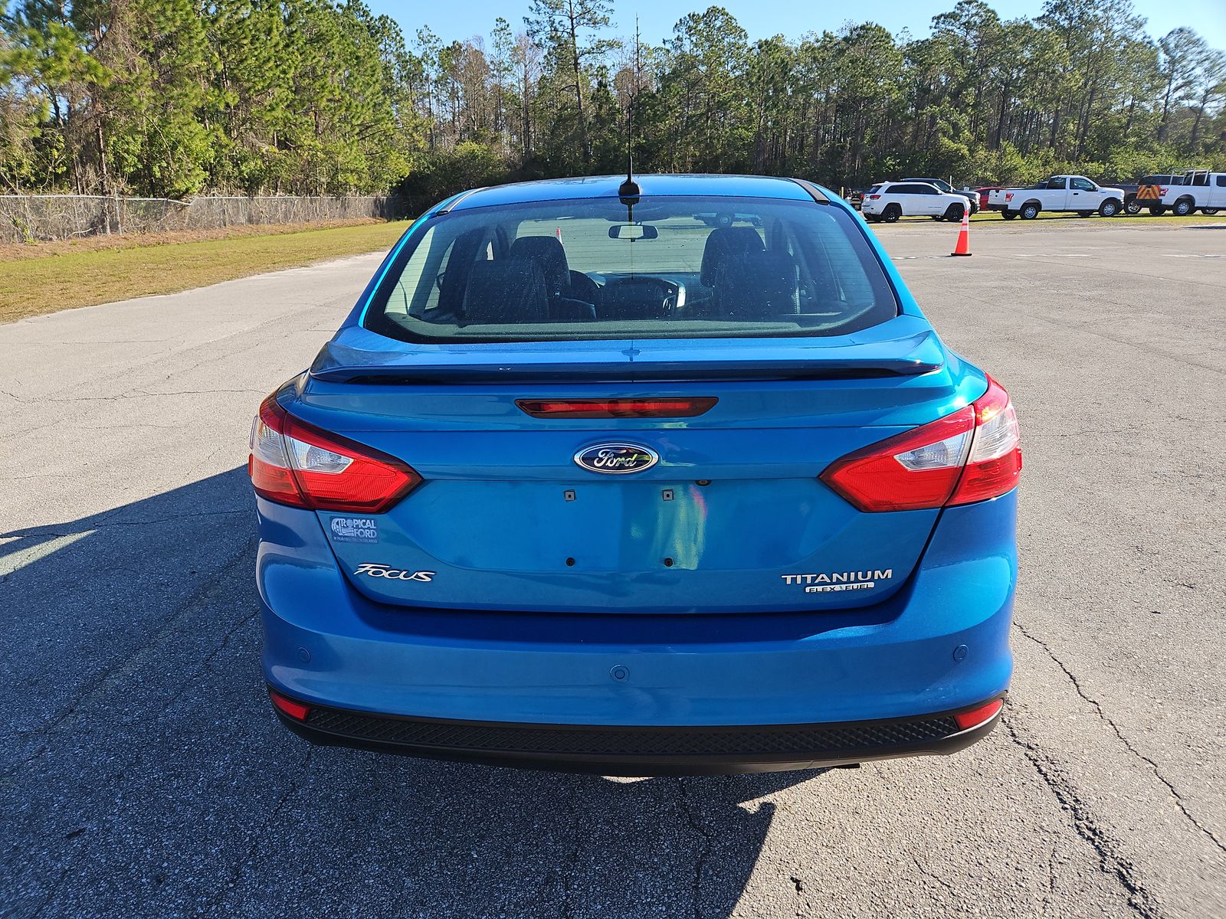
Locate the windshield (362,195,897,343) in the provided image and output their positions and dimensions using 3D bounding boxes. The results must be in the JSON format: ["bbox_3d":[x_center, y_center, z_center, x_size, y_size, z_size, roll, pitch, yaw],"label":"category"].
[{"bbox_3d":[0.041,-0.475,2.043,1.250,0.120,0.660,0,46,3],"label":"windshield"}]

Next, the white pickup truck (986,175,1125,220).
[{"bbox_3d":[20.531,-12.139,37.639,5.700,1.920,2.050,-1,18,1],"label":"white pickup truck"}]

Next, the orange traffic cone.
[{"bbox_3d":[7.402,-4.790,17.225,0.390,0.920,0.390,-1,18,0],"label":"orange traffic cone"}]

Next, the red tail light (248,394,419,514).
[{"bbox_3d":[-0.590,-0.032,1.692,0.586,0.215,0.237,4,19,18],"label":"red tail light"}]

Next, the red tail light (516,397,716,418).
[{"bbox_3d":[0.005,-0.086,1.420,0.350,0.040,0.040,0,18,3],"label":"red tail light"}]

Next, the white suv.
[{"bbox_3d":[14.131,-11.985,37.893,4.820,1.770,1.960,-2,18,-1],"label":"white suv"}]

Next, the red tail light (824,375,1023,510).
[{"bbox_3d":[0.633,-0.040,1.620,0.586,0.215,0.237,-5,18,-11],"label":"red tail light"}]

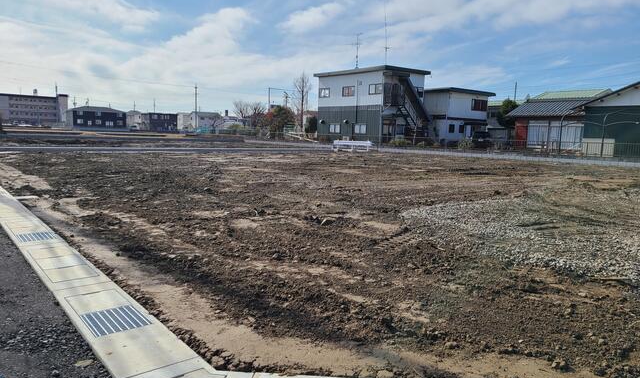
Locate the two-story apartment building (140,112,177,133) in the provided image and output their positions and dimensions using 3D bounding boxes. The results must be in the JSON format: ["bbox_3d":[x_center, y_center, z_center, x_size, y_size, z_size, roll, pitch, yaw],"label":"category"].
[{"bbox_3d":[-52.486,-21.868,156.707,9.200,5.882,8.500,-3,9,-36],"label":"two-story apartment building"}]

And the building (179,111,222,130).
[{"bbox_3d":[-38.201,-21.538,153.669,13.000,6.272,8.500,-3,9,-36],"label":"building"}]

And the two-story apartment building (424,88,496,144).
[{"bbox_3d":[13.570,-7.739,52.712,7.650,5.657,7.500,-4,9,-38],"label":"two-story apartment building"}]

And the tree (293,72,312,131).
[{"bbox_3d":[-2.441,-11.926,67.053,2.900,8.729,2.900,2,7,0],"label":"tree"}]

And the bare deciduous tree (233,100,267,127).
[{"bbox_3d":[-13.790,-14.167,94.027,6.600,6.579,6.000,2,7,0],"label":"bare deciduous tree"}]

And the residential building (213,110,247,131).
[{"bbox_3d":[-26.119,-19.689,138.735,10.000,6.146,8.000,-3,9,-36],"label":"residential building"}]

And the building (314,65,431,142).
[{"bbox_3d":[5.004,-8.485,50.131,5.979,6.928,11.280,-3,9,-36],"label":"building"}]

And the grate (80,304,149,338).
[{"bbox_3d":[-1.651,1.081,3.895,0.425,0.045,0.500,-4,9,-39],"label":"grate"}]

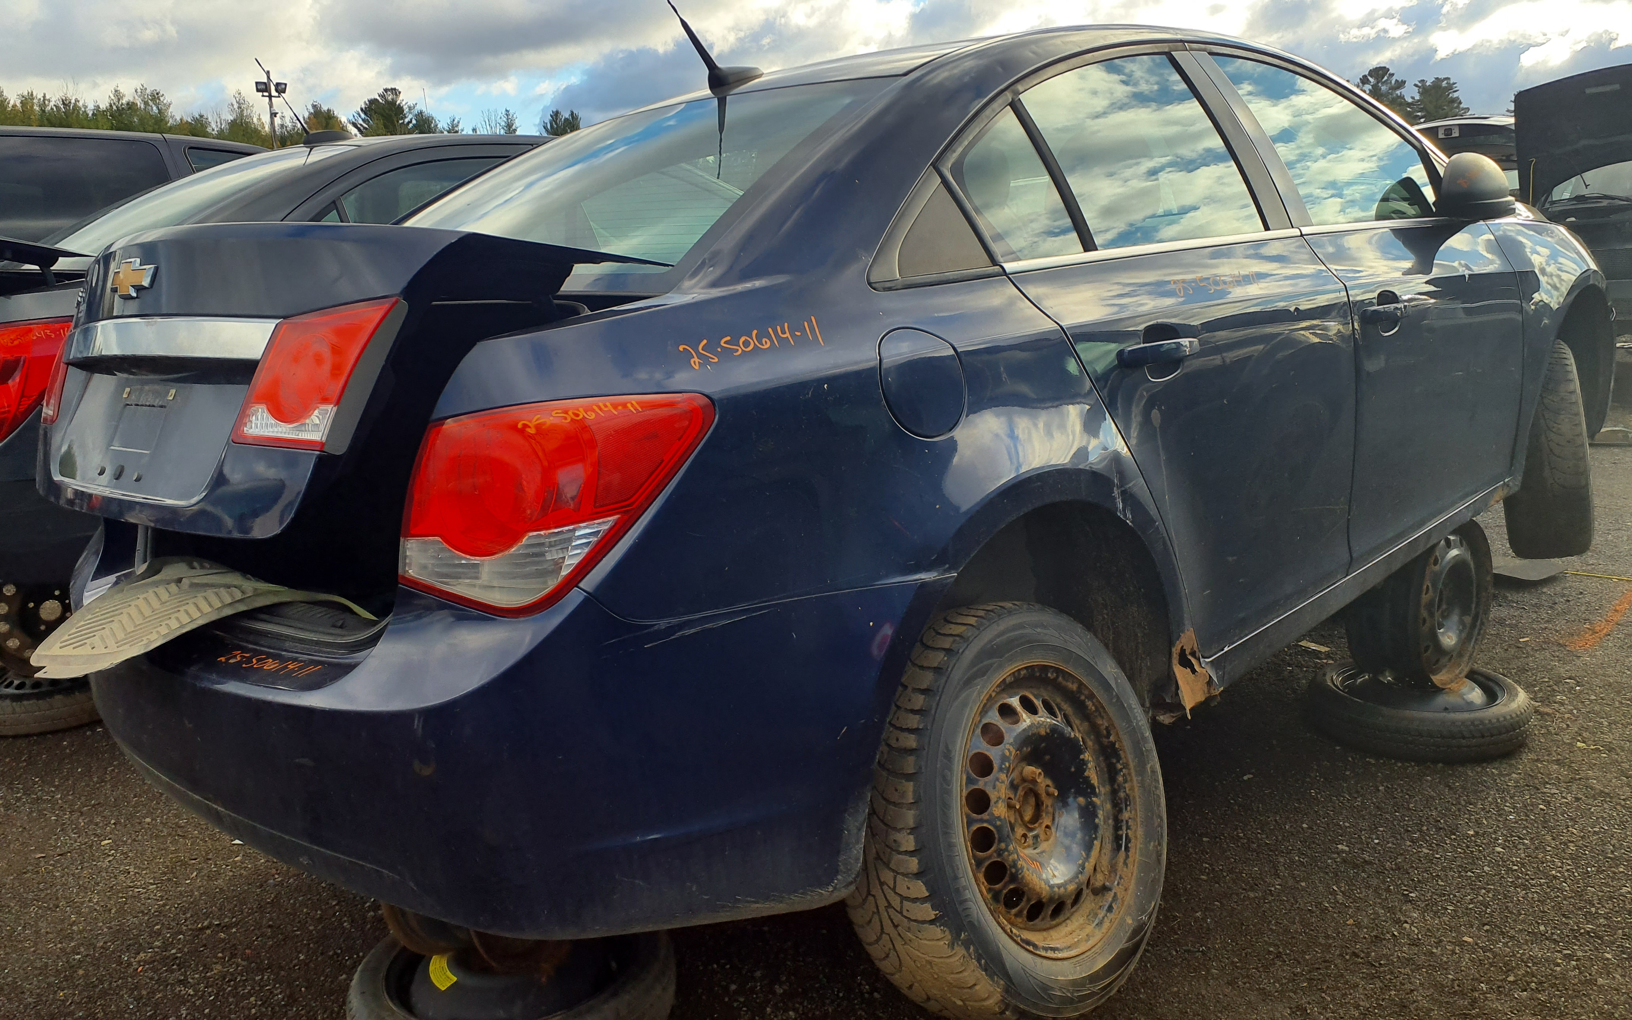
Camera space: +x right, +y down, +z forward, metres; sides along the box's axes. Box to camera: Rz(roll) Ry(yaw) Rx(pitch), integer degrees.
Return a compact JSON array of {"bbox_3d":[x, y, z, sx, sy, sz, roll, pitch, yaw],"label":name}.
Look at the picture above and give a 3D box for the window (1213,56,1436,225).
[{"bbox_3d":[1.161,-0.799,2.620,0.820,0.410,0.040,-17,-9,-43],"label":"window"}]

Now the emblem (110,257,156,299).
[{"bbox_3d":[-0.915,-0.310,1.609,0.020,0.055,0.155,5,1,-45],"label":"emblem"}]

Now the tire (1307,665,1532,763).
[{"bbox_3d":[1.718,0.557,3.433,0.567,0.122,0.567,-16,15,-41],"label":"tire"}]

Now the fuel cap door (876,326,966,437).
[{"bbox_3d":[0.142,-0.169,1.609,0.157,0.155,0.025,-15,7,-37],"label":"fuel cap door"}]

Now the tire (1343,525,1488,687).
[{"bbox_3d":[1.689,0.249,3.361,0.467,0.467,0.205,-17,16,-41],"label":"tire"}]

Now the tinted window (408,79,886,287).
[{"bbox_3d":[-0.428,-0.585,2.209,1.250,0.090,0.780,7,41,46],"label":"tinted window"}]

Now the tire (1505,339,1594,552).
[{"bbox_3d":[2.178,-0.181,3.610,0.215,0.650,0.650,-7,10,30],"label":"tire"}]

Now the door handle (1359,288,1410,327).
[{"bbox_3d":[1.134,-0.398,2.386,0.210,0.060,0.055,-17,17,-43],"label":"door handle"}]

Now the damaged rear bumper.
[{"bbox_3d":[-0.673,0.207,1.911,0.630,0.520,1.760,-17,17,-43],"label":"damaged rear bumper"}]

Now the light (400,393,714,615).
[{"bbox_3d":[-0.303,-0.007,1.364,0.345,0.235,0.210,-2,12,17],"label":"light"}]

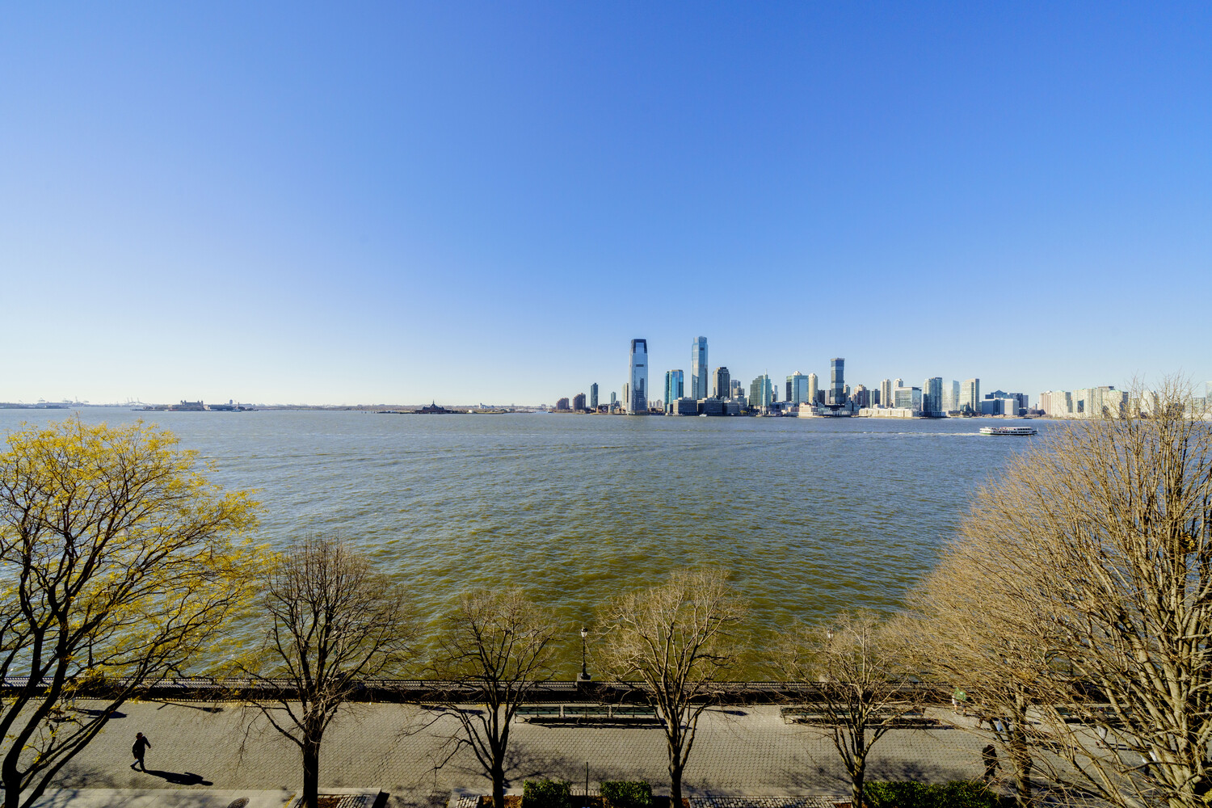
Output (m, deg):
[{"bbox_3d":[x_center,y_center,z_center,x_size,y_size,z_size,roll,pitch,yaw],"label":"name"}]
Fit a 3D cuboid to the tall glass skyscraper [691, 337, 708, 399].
[{"bbox_3d":[330.000,-98.220,1419.500,36.000,274.000,52.000,1,-1,-8],"label":"tall glass skyscraper"}]

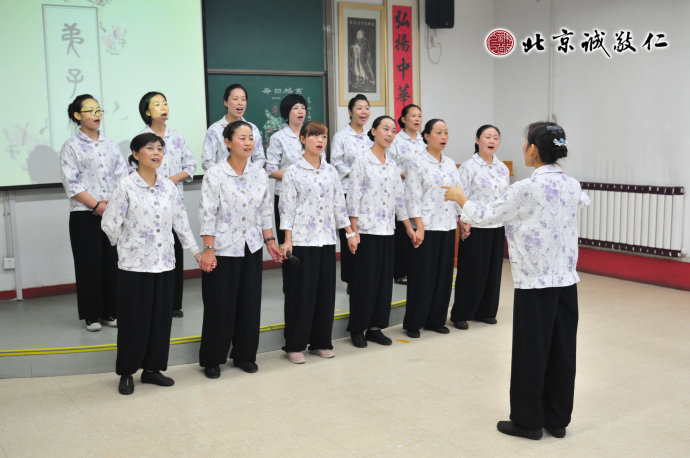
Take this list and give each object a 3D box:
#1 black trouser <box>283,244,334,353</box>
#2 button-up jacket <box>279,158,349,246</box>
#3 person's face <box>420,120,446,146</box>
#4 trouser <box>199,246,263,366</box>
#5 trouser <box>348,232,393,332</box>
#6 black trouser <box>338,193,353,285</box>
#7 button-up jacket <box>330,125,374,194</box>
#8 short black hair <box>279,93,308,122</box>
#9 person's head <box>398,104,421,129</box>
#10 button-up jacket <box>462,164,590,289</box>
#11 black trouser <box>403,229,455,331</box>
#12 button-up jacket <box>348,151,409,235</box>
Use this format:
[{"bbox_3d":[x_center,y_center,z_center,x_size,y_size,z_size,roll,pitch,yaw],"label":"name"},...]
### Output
[{"bbox_3d":[-0.254,0.432,5.468,0.390,0.820,0.280,-6,8,-31],"label":"black trouser"},{"bbox_3d":[-0.216,-0.195,5.420,0.530,0.630,0.280,-6,8,-31],"label":"button-up jacket"},{"bbox_3d":[0.660,-0.713,5.700,0.160,0.215,0.185,-7,9,-38],"label":"person's face"},{"bbox_3d":[-0.746,0.475,4.985,0.400,0.840,0.260,-5,8,-29],"label":"trouser"},{"bbox_3d":[0.194,0.361,5.610,0.340,0.800,0.260,-6,9,-33],"label":"trouser"},{"bbox_3d":[0.098,0.031,6.551,0.350,0.850,0.250,-5,8,-30],"label":"black trouser"},{"bbox_3d":[0.097,-0.588,6.471,0.430,0.590,0.290,-6,9,-32],"label":"button-up jacket"},{"bbox_3d":[-0.427,-0.975,6.223,0.215,0.245,0.225,-7,10,-41],"label":"short black hair"},{"bbox_3d":[0.583,-1.034,7.034,0.170,0.210,0.230,-6,8,-33],"label":"person's head"},{"bbox_3d":[0.909,-0.013,3.833,0.560,0.630,0.440,-5,8,-28],"label":"button-up jacket"},{"bbox_3d":[0.643,0.349,5.894,0.380,0.840,0.260,-4,8,-23],"label":"black trouser"},{"bbox_3d":[0.242,-0.265,5.707,0.510,0.640,0.280,-6,8,-34],"label":"button-up jacket"}]

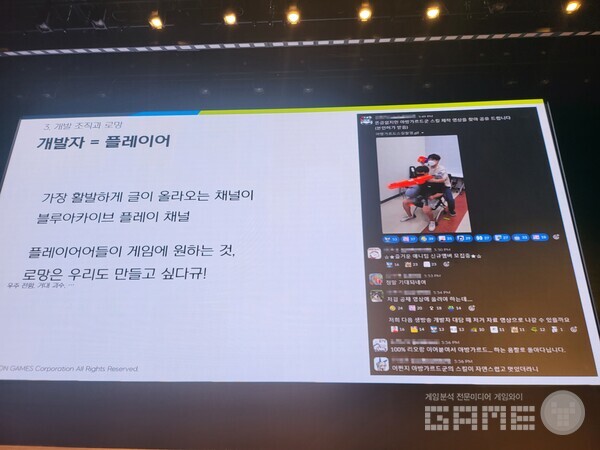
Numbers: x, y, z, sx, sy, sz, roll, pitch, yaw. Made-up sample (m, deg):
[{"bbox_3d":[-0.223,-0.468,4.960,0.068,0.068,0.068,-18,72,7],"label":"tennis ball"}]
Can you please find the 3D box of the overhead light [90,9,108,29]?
[{"bbox_3d":[-4.127,-4.230,8.562,0.336,0.403,0.358,-1,-55,3],"label":"overhead light"}]

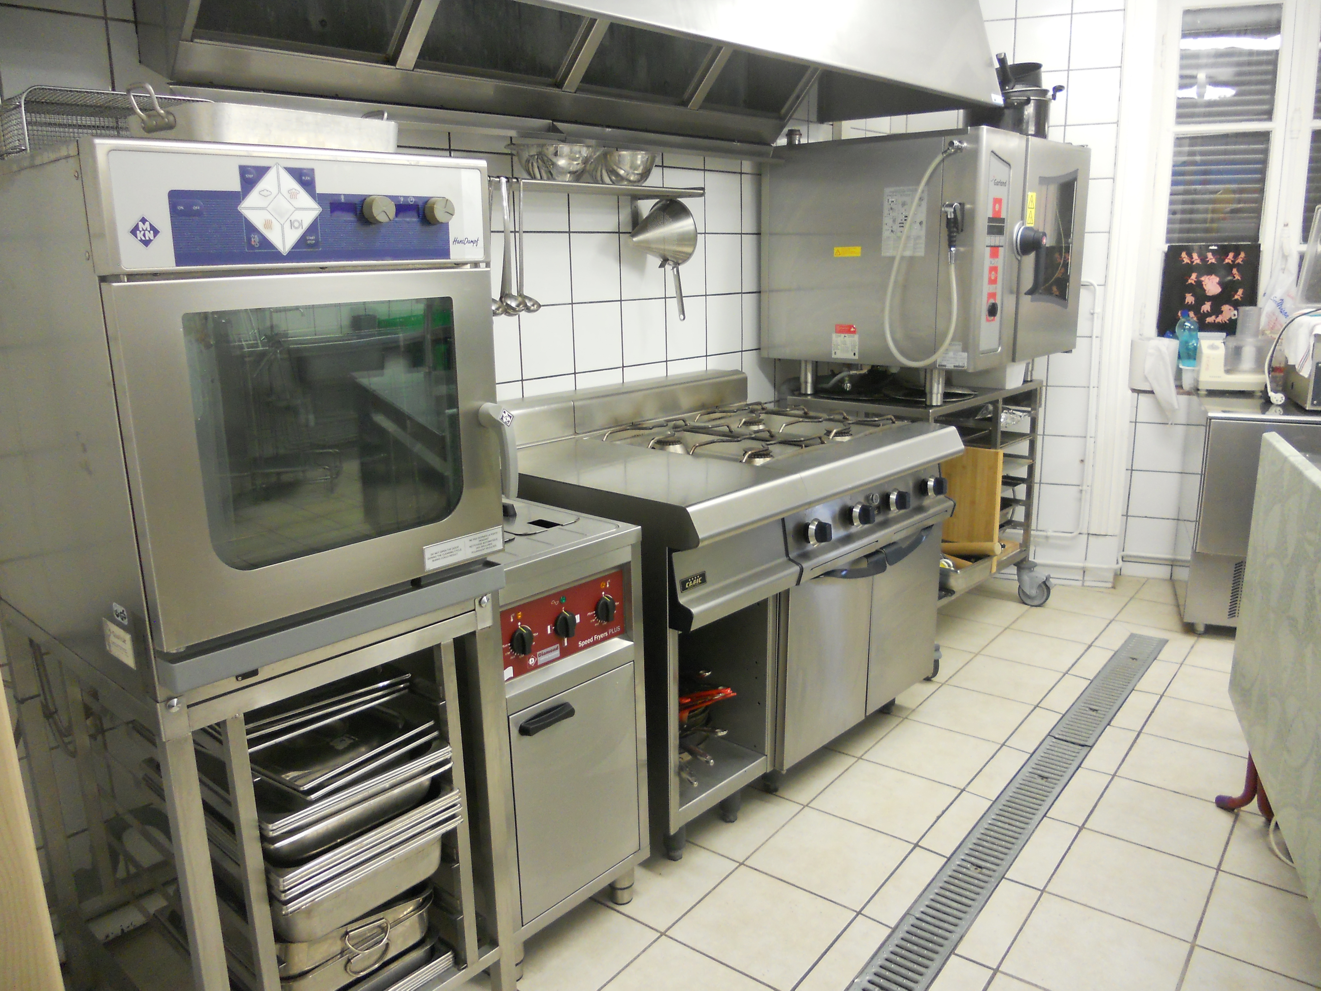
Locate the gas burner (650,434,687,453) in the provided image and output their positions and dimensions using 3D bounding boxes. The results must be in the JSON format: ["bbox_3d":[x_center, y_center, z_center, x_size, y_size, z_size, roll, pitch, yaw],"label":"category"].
[{"bbox_3d":[0.023,-0.137,2.927,0.110,0.055,0.110,-1,14,0],"label":"gas burner"}]

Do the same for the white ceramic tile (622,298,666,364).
[{"bbox_3d":[-0.052,-0.518,3.266,0.010,0.198,0.198,11,18,41],"label":"white ceramic tile"}]

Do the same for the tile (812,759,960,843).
[{"bbox_3d":[0.593,0.803,2.713,0.303,0.010,0.305,9,17,36],"label":"tile"}]

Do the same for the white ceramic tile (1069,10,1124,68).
[{"bbox_3d":[1.628,-1.693,3.837,0.187,0.199,0.008,4,14,19],"label":"white ceramic tile"}]

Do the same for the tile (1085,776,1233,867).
[{"bbox_3d":[1.237,0.803,2.541,0.300,0.010,0.303,9,16,36],"label":"tile"}]

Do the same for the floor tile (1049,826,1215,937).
[{"bbox_3d":[1.076,0.882,2.349,0.303,0.010,0.305,9,17,36],"label":"floor tile"}]

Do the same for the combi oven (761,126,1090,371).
[{"bbox_3d":[0.965,-0.870,3.678,0.795,0.715,0.928,11,18,39],"label":"combi oven"}]

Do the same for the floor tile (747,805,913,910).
[{"bbox_3d":[0.407,0.866,2.468,0.303,0.010,0.305,9,17,36],"label":"floor tile"}]

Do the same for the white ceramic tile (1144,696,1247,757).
[{"bbox_3d":[1.623,0.692,3.024,0.302,0.010,0.302,10,17,36],"label":"white ceramic tile"}]

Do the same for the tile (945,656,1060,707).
[{"bbox_3d":[1.133,0.607,3.383,0.300,0.010,0.303,9,16,36],"label":"tile"}]

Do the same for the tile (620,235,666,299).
[{"bbox_3d":[-0.057,-0.704,3.173,0.010,0.196,0.196,12,19,41],"label":"tile"}]

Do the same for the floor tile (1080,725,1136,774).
[{"bbox_3d":[1.277,0.726,2.904,0.093,0.010,0.302,10,17,36],"label":"floor tile"}]

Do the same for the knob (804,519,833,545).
[{"bbox_3d":[0.389,0.092,2.520,0.053,0.066,0.066,-2,9,44],"label":"knob"}]

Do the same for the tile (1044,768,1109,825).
[{"bbox_3d":[1.107,0.794,2.711,0.083,0.010,0.305,9,17,36],"label":"tile"}]

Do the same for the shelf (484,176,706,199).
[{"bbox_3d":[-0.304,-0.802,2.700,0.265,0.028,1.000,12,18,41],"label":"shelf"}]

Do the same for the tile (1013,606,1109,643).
[{"bbox_3d":[1.500,0.487,3.865,0.300,0.010,0.303,9,16,36],"label":"tile"}]

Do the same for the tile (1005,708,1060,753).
[{"bbox_3d":[1.099,0.692,3.026,0.072,0.010,0.303,10,17,35],"label":"tile"}]

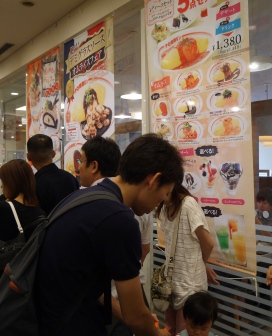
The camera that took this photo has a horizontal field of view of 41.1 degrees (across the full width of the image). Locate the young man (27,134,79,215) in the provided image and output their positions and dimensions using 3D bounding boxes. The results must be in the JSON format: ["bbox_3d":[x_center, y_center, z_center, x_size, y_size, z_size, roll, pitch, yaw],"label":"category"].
[{"bbox_3d":[-0.605,0.640,2.400,0.480,1.700,0.300,-1,0,-16],"label":"young man"}]

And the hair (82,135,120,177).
[{"bbox_3d":[-0.164,-0.045,1.710,0.195,0.195,0.175,-1,0,30],"label":"hair"}]

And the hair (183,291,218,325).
[{"bbox_3d":[0.281,0.605,1.590,0.158,0.150,0.170,2,12,11],"label":"hair"}]

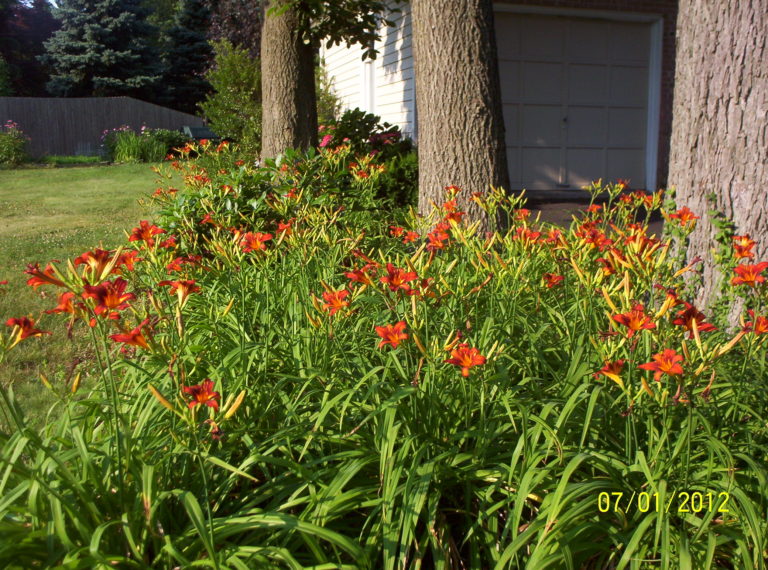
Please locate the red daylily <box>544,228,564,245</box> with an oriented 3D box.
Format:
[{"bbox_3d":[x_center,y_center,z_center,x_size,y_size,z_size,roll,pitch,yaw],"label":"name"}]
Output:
[{"bbox_3d":[0.857,-0.244,4.000,0.100,0.085,0.085,4,13,18],"label":"red daylily"}]

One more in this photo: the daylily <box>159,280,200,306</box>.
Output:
[{"bbox_3d":[-0.540,0.022,2.100,0.108,0.072,0.100,1,13,6],"label":"daylily"}]

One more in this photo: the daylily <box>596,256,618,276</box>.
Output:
[{"bbox_3d":[0.974,-0.081,3.500,0.090,0.085,0.095,-8,15,-31],"label":"daylily"}]

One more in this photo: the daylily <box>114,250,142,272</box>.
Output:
[{"bbox_3d":[-0.851,-0.078,2.650,0.097,0.082,0.085,-5,13,-21],"label":"daylily"}]

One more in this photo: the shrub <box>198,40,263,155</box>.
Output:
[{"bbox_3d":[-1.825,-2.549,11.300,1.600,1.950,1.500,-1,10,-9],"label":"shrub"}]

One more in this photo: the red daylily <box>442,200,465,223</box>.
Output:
[{"bbox_3d":[0.367,-0.388,4.200,0.110,0.105,0.090,0,13,0],"label":"red daylily"}]

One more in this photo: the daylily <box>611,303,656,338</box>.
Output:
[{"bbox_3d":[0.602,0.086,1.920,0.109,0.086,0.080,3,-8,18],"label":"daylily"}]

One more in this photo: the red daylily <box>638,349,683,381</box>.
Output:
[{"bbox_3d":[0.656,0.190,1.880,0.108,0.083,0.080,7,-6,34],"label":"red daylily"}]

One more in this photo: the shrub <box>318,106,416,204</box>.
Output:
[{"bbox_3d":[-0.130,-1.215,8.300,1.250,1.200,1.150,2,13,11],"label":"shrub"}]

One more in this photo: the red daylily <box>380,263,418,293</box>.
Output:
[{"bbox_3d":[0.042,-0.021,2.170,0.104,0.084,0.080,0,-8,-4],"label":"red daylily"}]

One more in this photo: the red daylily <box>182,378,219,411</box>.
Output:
[{"bbox_3d":[-0.505,0.303,2.200,0.106,0.090,0.085,0,13,0],"label":"red daylily"}]

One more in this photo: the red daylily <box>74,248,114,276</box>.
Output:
[{"bbox_3d":[-0.764,-0.059,2.100,0.108,0.078,0.100,5,14,23],"label":"red daylily"}]

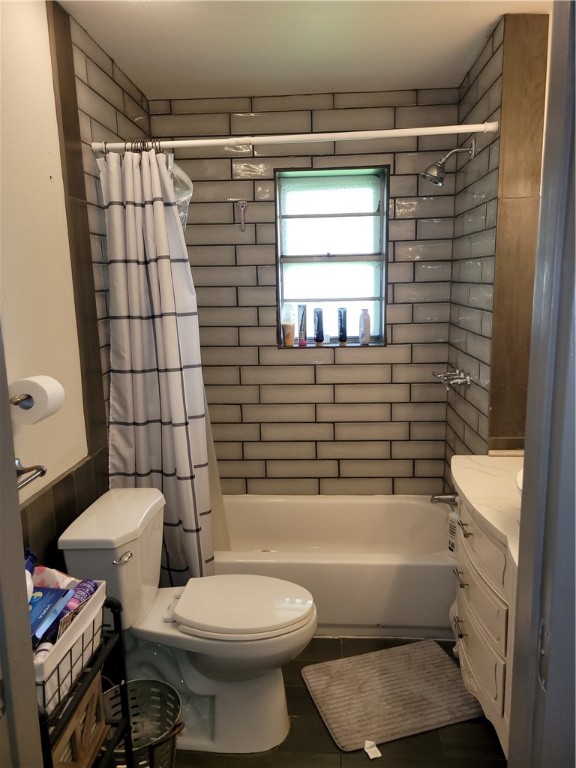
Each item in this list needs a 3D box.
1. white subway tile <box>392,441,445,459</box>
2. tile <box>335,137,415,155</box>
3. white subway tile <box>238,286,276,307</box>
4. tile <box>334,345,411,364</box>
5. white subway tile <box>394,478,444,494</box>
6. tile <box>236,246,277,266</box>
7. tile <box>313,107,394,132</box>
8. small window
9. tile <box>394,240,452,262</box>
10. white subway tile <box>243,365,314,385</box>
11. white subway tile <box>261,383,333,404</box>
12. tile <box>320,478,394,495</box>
[{"bbox_3d":[0.704,0.355,3.123,0.291,0.102,0.012,-1,11,3],"label":"white subway tile"},{"bbox_3d":[0.438,-1.206,2.873,0.405,0.102,0.010,-1,11,3],"label":"tile"},{"bbox_3d":[-0.160,-0.468,3.070,0.209,0.102,0.012,0,11,3],"label":"white subway tile"},{"bbox_3d":[0.447,-0.157,3.034,0.401,0.102,0.012,-1,11,3],"label":"tile"},{"bbox_3d":[0.717,0.561,3.165,0.268,0.094,0.012,0,10,3],"label":"white subway tile"},{"bbox_3d":[-0.167,-0.677,3.012,0.206,0.102,0.010,-1,11,3],"label":"tile"},{"bbox_3d":[0.323,-1.310,2.858,0.405,0.102,0.010,-1,11,3],"label":"tile"},{"bbox_3d":[0.230,-0.656,3.047,0.583,0.918,0.120,-1,11,3],"label":"small window"},{"bbox_3d":[0.684,-0.675,2.918,0.287,0.102,0.012,-1,11,3],"label":"tile"},{"bbox_3d":[-0.052,-0.048,3.098,0.399,0.100,0.012,0,10,3],"label":"white subway tile"},{"bbox_3d":[0.050,0.057,3.145,0.403,0.101,0.010,-1,12,3],"label":"white subway tile"},{"bbox_3d":[0.374,0.563,3.182,0.401,0.098,0.012,-1,11,3],"label":"tile"}]

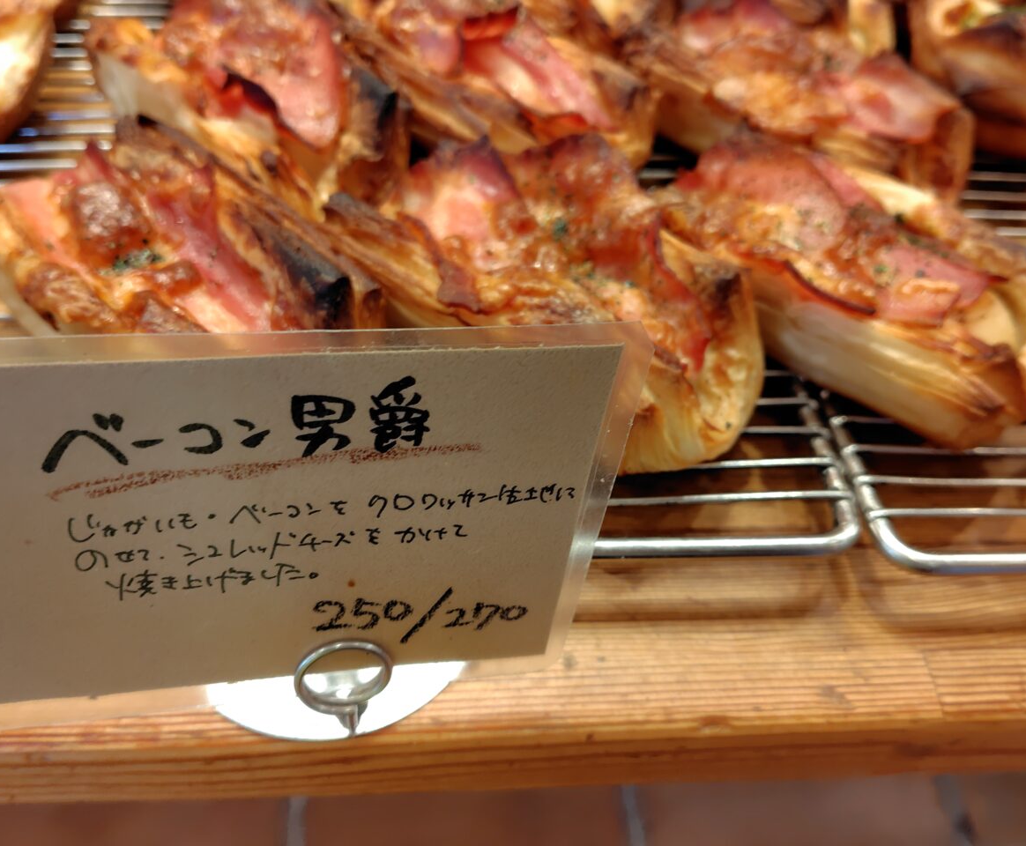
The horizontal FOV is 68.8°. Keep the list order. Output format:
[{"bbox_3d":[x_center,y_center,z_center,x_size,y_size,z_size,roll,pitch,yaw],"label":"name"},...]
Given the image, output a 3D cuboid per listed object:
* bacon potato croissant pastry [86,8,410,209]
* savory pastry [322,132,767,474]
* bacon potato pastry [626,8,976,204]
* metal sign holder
[{"bbox_3d":[-0.100,-0.124,0.286,0.135,0.044,0.072,29,59,16],"label":"bacon potato croissant pastry"},{"bbox_3d":[0.015,-0.042,0.235,0.136,0.048,0.081,39,62,21],"label":"savory pastry"},{"bbox_3d":[0.116,-0.136,0.309,0.142,0.040,0.068,29,59,15],"label":"bacon potato pastry"},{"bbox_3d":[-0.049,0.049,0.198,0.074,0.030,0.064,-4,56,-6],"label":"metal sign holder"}]

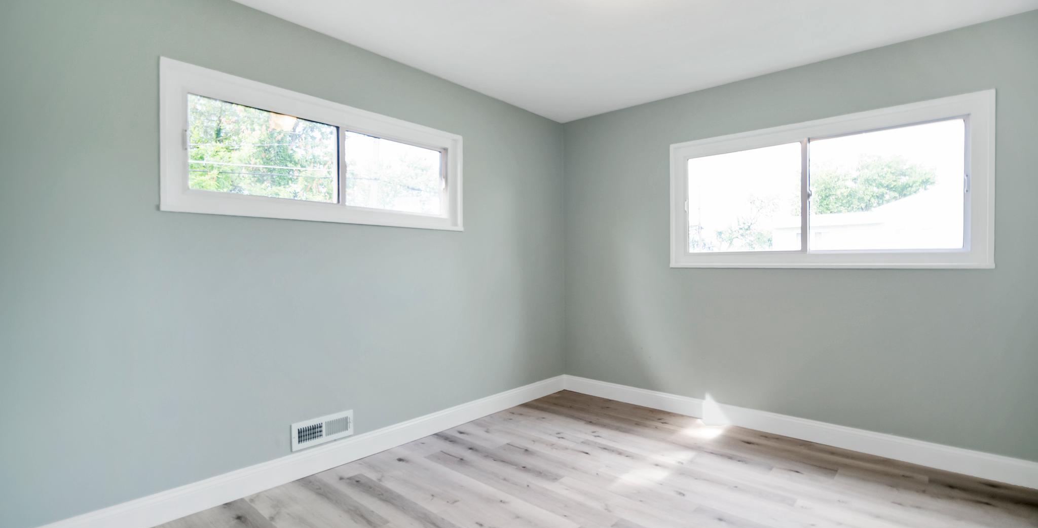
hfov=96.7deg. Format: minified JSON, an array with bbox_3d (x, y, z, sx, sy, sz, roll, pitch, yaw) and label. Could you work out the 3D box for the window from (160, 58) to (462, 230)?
[{"bbox_3d":[-1.020,-0.582,2.713,0.090,0.684,1.753,0,0,43],"label":"window"}]

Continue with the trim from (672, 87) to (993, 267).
[{"bbox_3d":[1.865,-0.451,3.033,1.765,0.952,0.080,0,0,40],"label":"trim"}]

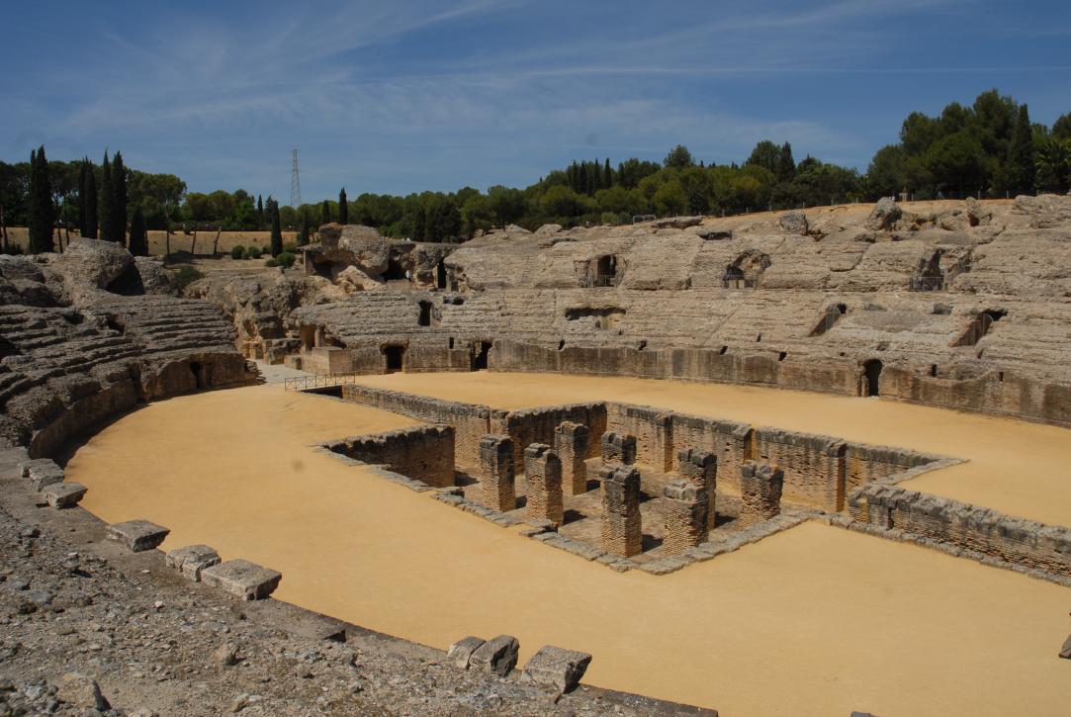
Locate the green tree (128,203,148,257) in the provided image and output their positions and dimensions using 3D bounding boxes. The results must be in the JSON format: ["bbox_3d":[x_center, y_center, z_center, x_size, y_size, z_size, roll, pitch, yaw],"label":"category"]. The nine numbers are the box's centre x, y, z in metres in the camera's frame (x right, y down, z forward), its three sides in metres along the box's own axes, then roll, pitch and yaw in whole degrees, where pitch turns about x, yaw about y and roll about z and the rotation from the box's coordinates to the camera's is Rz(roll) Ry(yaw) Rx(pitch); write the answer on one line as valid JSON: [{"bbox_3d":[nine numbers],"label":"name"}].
[{"bbox_3d":[-49.256,-15.778,99.515,2.089,6.545,2.089,-3,6,-26],"label":"green tree"}]

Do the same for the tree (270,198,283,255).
[{"bbox_3d":[-32.425,-16.398,100.642,1.531,7.302,1.531,-2,6,-18],"label":"tree"}]

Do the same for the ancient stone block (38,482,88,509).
[{"bbox_3d":[-11.256,3.265,19.228,1.015,0.280,0.729,5,8,43],"label":"ancient stone block"}]

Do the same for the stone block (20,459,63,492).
[{"bbox_3d":[-12.969,3.050,21.116,0.837,0.327,1.662,-5,7,-36],"label":"stone block"}]

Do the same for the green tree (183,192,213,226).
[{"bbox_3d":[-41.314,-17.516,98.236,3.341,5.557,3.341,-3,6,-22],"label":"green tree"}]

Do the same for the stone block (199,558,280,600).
[{"bbox_3d":[-5.099,3.814,13.936,1.214,0.250,0.740,4,7,34],"label":"stone block"}]

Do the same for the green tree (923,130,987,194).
[{"bbox_3d":[49.280,-22.889,94.293,6.615,7.417,6.615,3,6,27],"label":"green tree"}]

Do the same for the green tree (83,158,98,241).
[{"bbox_3d":[-50.615,-17.547,91.467,1.575,10.573,1.575,-3,7,-28],"label":"green tree"}]

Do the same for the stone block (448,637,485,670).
[{"bbox_3d":[-1.147,4.902,13.432,0.420,0.340,0.520,3,7,30],"label":"stone block"}]

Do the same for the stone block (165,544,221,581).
[{"bbox_3d":[-7.467,4.479,17.610,1.080,0.380,0.720,4,7,32],"label":"stone block"}]

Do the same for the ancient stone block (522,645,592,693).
[{"bbox_3d":[0.348,4.950,12.834,0.760,0.360,0.780,3,6,25],"label":"ancient stone block"}]

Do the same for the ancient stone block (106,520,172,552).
[{"bbox_3d":[-8.037,3.571,16.269,1.218,0.266,0.708,4,8,38],"label":"ancient stone block"}]

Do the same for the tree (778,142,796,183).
[{"bbox_3d":[40.111,-30.715,128.420,2.563,7.738,2.563,2,6,17],"label":"tree"}]

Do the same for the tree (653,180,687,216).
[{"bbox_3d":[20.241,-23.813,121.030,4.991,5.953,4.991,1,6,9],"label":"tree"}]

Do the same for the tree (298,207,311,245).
[{"bbox_3d":[-35.723,-20.059,123.617,1.754,6.016,1.754,-2,6,-16],"label":"tree"}]

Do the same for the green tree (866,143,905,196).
[{"bbox_3d":[43.350,-23.009,99.303,4.494,6.610,4.494,2,6,23],"label":"green tree"}]

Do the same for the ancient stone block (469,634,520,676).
[{"bbox_3d":[-0.652,4.902,13.171,0.420,0.400,0.780,3,6,27],"label":"ancient stone block"}]

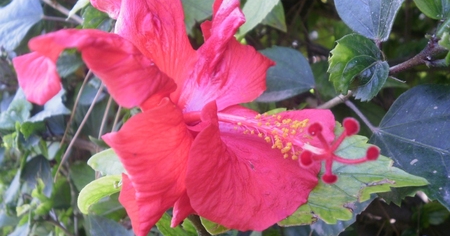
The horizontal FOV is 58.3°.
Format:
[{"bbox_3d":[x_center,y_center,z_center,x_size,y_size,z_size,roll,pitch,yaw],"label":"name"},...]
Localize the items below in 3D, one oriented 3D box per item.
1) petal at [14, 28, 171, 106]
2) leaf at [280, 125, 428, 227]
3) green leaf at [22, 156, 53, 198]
[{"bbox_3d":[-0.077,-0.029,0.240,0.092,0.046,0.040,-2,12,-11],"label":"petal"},{"bbox_3d":[0.079,0.035,0.260,0.100,0.066,0.032,-1,12,-6],"label":"leaf"},{"bbox_3d":[-0.180,0.056,0.385,0.031,0.040,0.020,-3,13,-11],"label":"green leaf"}]

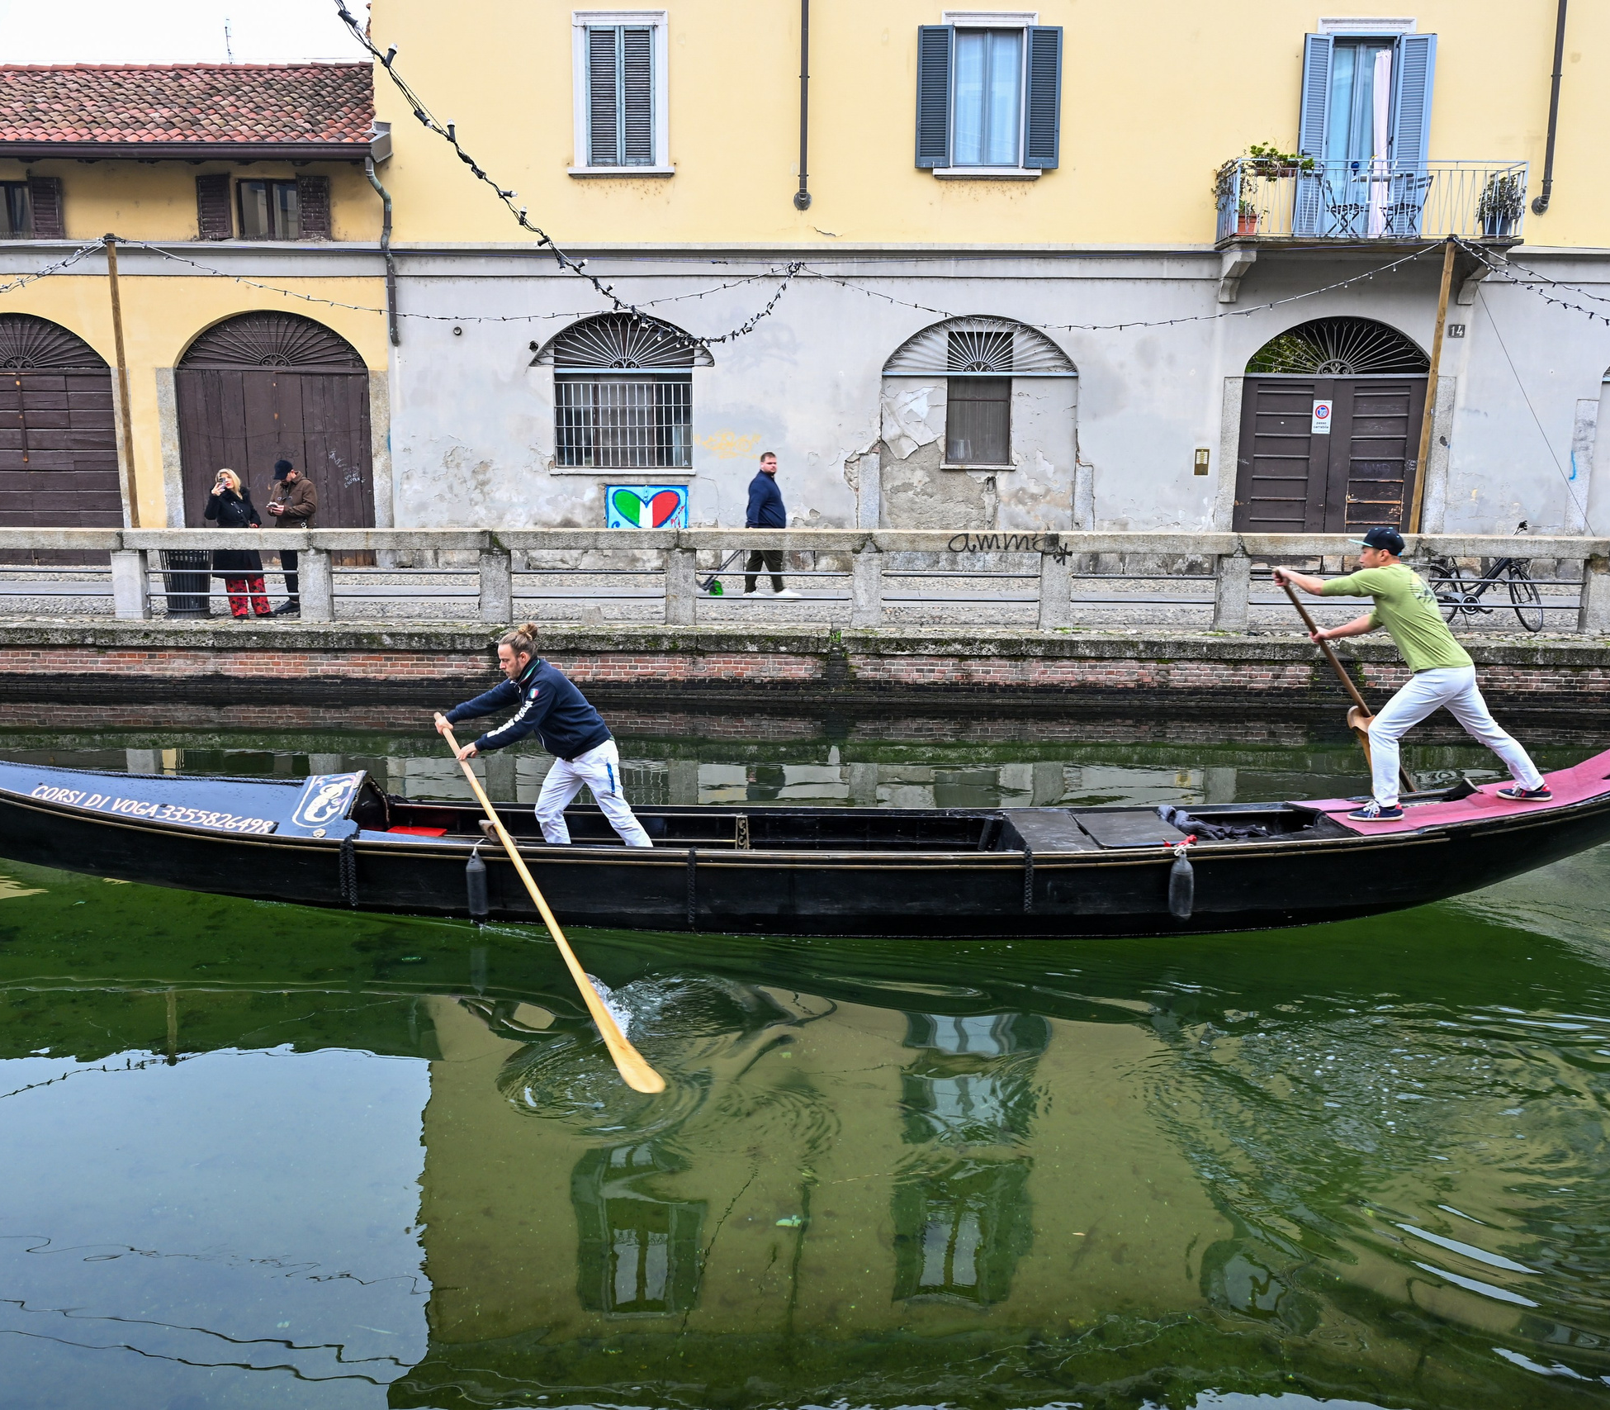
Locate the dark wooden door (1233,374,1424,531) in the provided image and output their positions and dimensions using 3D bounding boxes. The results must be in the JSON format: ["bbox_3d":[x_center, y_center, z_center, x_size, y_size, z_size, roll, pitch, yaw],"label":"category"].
[{"bbox_3d":[7.732,-3.376,20.724,2.760,2.790,0.120,0,10,1],"label":"dark wooden door"}]

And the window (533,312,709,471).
[{"bbox_3d":[-2.646,-4.525,20.518,2.653,2.243,0.250,0,10,1],"label":"window"}]

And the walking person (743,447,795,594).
[{"bbox_3d":[-0.457,-2.214,17.324,0.600,1.772,0.500,1,10,3],"label":"walking person"}]

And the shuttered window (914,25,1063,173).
[{"bbox_3d":[2.579,-8.467,19.708,2.002,1.898,0.200,0,10,1],"label":"shuttered window"}]

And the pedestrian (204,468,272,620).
[{"bbox_3d":[-6.115,-1.725,15.139,0.612,1.597,0.480,0,10,0],"label":"pedestrian"}]

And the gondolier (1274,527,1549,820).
[{"bbox_3d":[3.151,-0.164,7.356,1.440,1.530,0.580,2,10,10],"label":"gondolier"}]

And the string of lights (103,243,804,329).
[{"bbox_3d":[-3.557,-4.319,14.399,7.126,0.839,0.300,1,10,5],"label":"string of lights"}]

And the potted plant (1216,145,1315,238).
[{"bbox_3d":[6.064,-6.771,18.668,1.158,1.157,0.620,0,10,0],"label":"potted plant"}]

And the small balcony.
[{"bbox_3d":[7.539,-6.627,18.816,3.856,1.039,0.890,0,10,0],"label":"small balcony"}]

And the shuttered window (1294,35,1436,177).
[{"bbox_3d":[7.508,-7.708,19.076,1.788,2.592,0.300,0,10,0],"label":"shuttered window"}]

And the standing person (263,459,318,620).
[{"bbox_3d":[-5.717,-1.849,15.661,0.460,1.742,0.520,-8,12,-39],"label":"standing person"}]

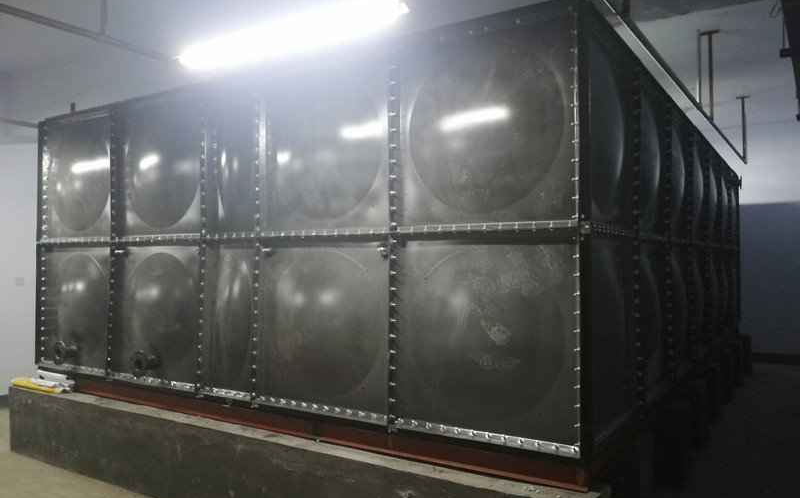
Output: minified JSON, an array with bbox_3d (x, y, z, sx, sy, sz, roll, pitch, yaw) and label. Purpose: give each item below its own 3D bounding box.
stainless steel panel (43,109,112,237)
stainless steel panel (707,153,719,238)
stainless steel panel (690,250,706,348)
[{"bbox_3d":[-2.530,-0.569,4.904,0.990,0.990,0.080,-1,-1,33],"label":"stainless steel panel"},{"bbox_3d":[3.260,-0.556,6.553,0.080,0.990,0.990,-1,-1,33],"label":"stainless steel panel"},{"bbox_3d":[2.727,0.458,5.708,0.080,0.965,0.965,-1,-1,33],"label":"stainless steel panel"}]

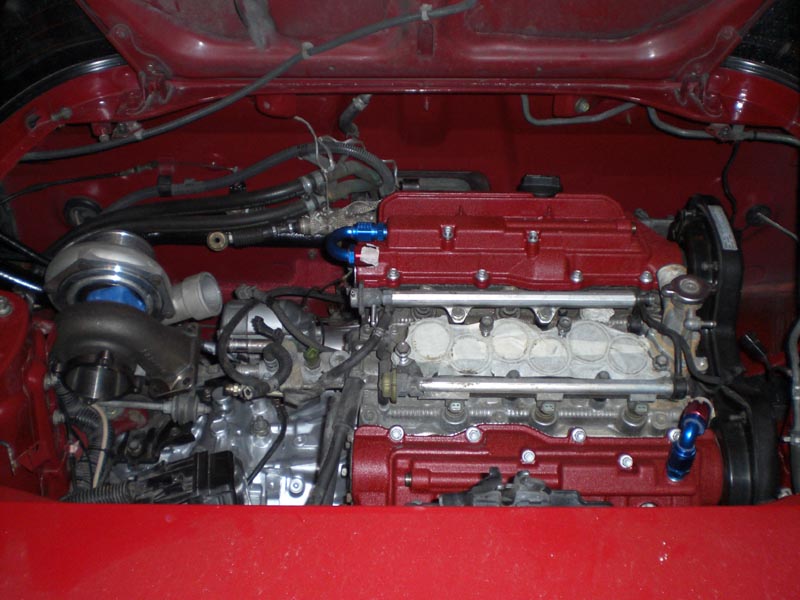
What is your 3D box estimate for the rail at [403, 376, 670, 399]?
[{"bbox_3d":[0.159,0.098,0.980,0.301,0.020,0.020,0,61,0],"label":"rail"}]

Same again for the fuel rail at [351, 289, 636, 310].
[{"bbox_3d":[0.113,-0.001,1.034,0.335,0.020,0.020,0,61,0],"label":"fuel rail"}]

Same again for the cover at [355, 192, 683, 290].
[{"bbox_3d":[0.146,-0.083,1.119,0.395,0.070,0.145,0,36,0],"label":"cover"}]

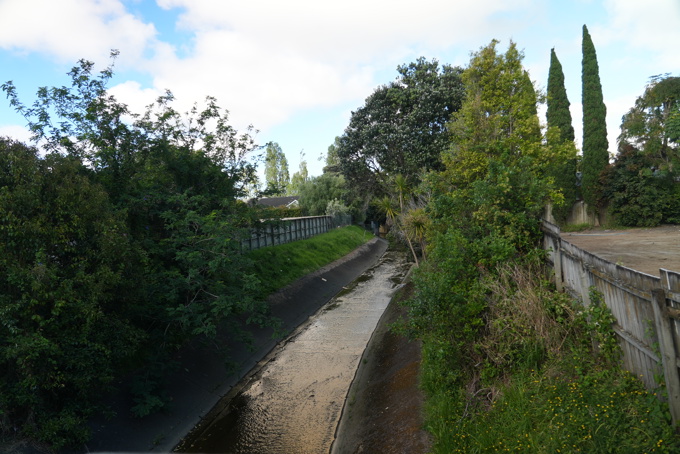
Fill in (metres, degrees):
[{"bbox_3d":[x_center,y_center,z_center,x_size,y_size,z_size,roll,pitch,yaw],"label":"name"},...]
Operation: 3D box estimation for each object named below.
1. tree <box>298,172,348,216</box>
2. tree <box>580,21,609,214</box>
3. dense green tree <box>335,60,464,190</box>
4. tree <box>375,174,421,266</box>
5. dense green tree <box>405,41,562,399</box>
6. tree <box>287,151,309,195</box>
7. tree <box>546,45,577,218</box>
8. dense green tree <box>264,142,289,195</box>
[{"bbox_3d":[-2.037,-3.173,56.000,6.300,7.100,6.000,-3,3,0],"label":"tree"},{"bbox_3d":[16.555,-6.513,29.500,1.900,13.290,1.900,-3,3,0],"label":"tree"},{"bbox_3d":[5.237,-6.528,38.000,11.800,15.480,10.500,-3,3,0],"label":"dense green tree"},{"bbox_3d":[4.128,-0.522,32.000,3.200,6.350,3.000,-3,3,0],"label":"tree"},{"bbox_3d":[3.569,-0.991,11.200,3.800,7.210,4.000,-3,3,0],"label":"dense green tree"},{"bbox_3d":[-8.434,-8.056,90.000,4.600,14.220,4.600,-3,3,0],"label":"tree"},{"bbox_3d":[16.436,-6.607,33.500,2.200,13.130,2.100,-3,3,0],"label":"tree"},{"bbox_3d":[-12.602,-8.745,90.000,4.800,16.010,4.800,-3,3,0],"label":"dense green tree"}]

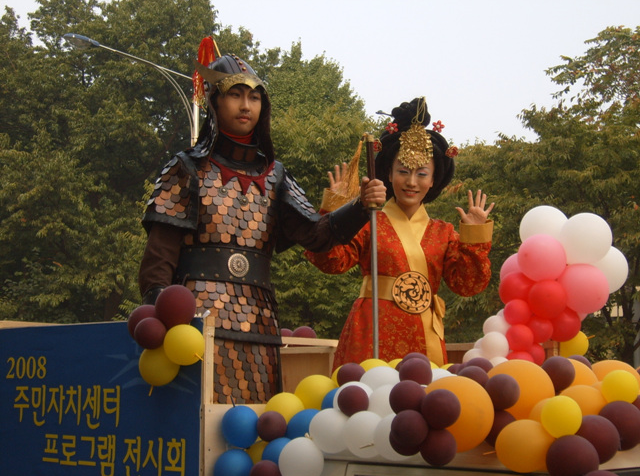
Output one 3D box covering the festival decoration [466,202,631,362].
[{"bbox_3d":[0.875,0.180,4.600,0.610,0.630,0.460,1,-9,0],"label":"festival decoration"}]

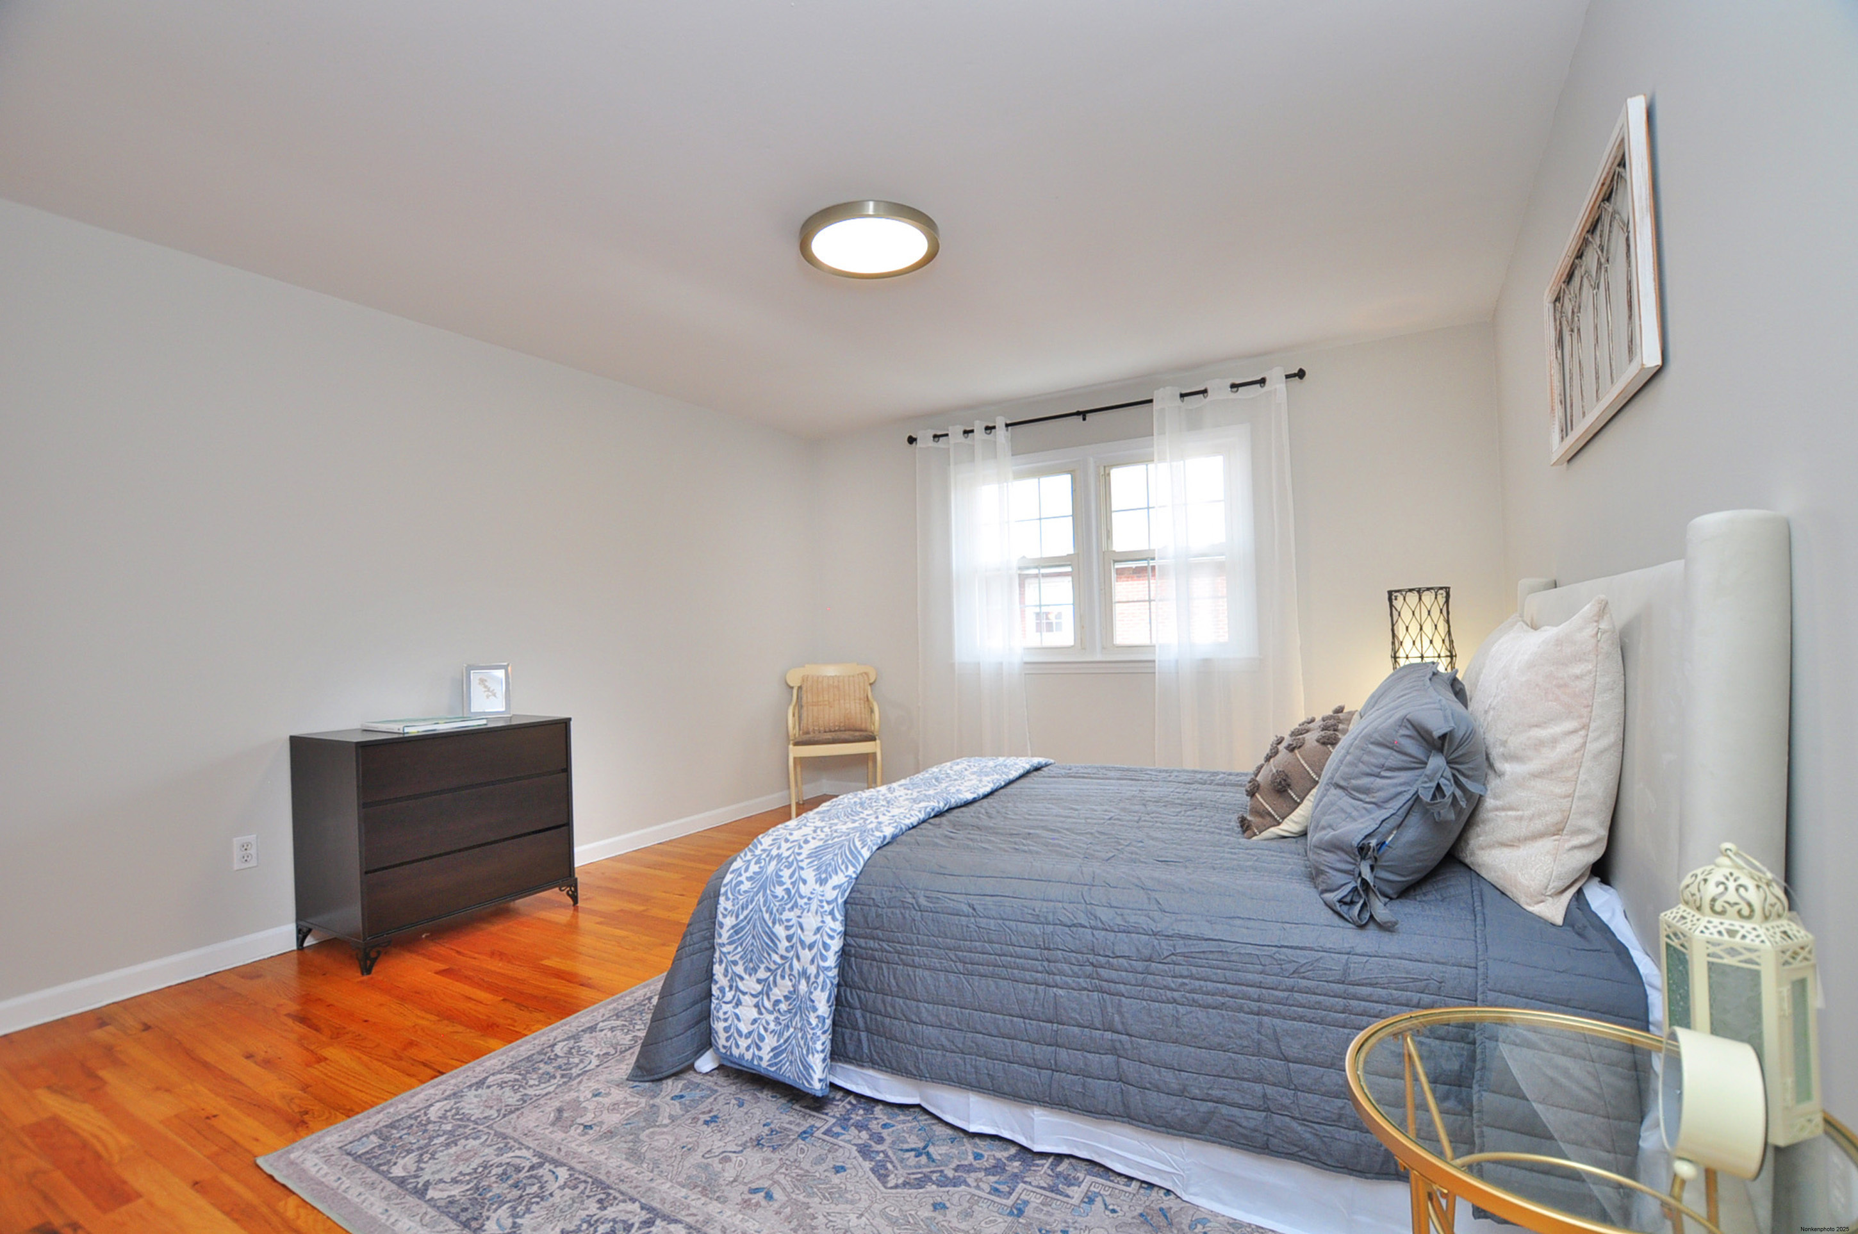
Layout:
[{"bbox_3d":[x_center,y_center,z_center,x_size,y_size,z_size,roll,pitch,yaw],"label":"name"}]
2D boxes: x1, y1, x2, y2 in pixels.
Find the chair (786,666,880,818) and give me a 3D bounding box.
[{"bbox_3d":[-0.592,0.759,4.820,0.580,0.900,0.540,-1,-1,-10],"label":"chair"}]

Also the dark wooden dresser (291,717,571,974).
[{"bbox_3d":[-1.901,0.819,3.024,0.480,0.776,0.790,-2,-1,32],"label":"dark wooden dresser"}]

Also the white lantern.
[{"bbox_3d":[0.825,0.367,0.788,0.118,0.273,0.104,-3,-2,41],"label":"white lantern"}]

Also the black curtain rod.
[{"bbox_3d":[0.857,-1.142,4.325,2.249,0.055,0.080,-2,-1,29],"label":"black curtain rod"}]

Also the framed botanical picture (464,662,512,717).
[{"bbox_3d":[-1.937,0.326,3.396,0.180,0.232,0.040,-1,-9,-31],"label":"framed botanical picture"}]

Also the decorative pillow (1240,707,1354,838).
[{"bbox_3d":[1.031,0.389,2.113,0.160,0.425,0.450,40,20,26],"label":"decorative pillow"}]

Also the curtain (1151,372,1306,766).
[{"bbox_3d":[1.492,-0.077,3.938,0.720,2.260,0.100,-2,-1,29],"label":"curtain"}]

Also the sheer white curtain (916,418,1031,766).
[{"bbox_3d":[0.233,-0.028,4.647,0.750,2.260,0.100,-2,-1,29],"label":"sheer white curtain"}]

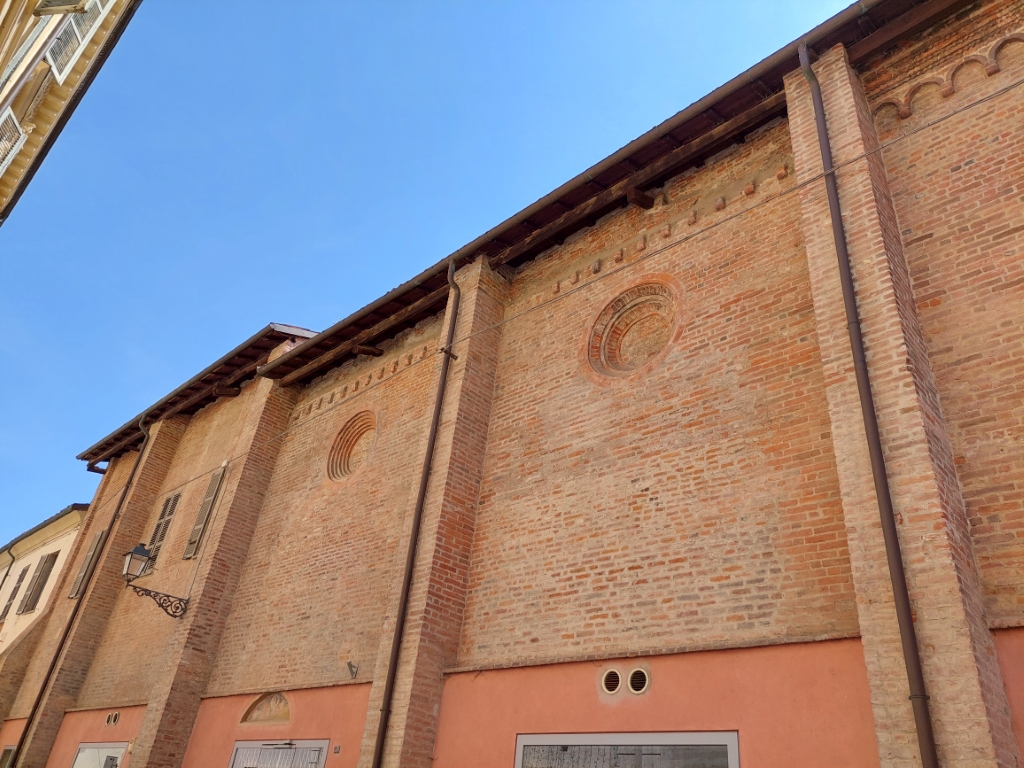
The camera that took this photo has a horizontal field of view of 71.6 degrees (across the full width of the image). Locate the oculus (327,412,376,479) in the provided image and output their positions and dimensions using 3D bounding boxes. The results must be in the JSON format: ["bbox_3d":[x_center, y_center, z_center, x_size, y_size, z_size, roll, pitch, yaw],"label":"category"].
[{"bbox_3d":[-2.832,1.230,13.210,1.443,1.443,0.350,-22,-43,38],"label":"oculus"}]

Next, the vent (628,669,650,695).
[{"bbox_3d":[1.231,2.900,6.930,0.235,0.235,0.040,-22,-43,38],"label":"vent"}]

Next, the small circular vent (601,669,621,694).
[{"bbox_3d":[1.001,2.987,7.128,0.236,0.236,0.040,-22,-43,38],"label":"small circular vent"}]

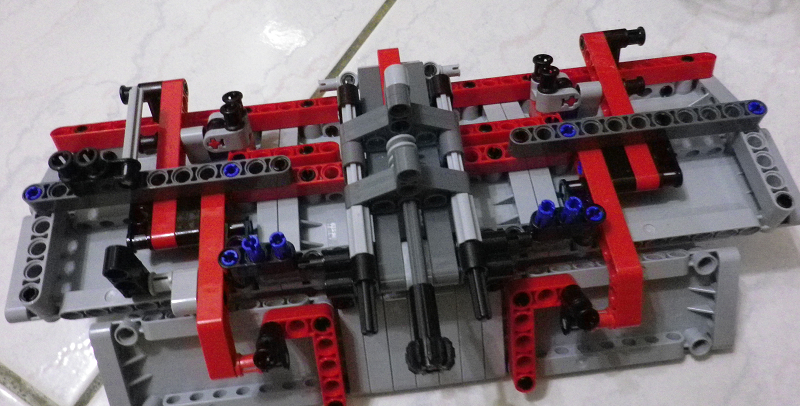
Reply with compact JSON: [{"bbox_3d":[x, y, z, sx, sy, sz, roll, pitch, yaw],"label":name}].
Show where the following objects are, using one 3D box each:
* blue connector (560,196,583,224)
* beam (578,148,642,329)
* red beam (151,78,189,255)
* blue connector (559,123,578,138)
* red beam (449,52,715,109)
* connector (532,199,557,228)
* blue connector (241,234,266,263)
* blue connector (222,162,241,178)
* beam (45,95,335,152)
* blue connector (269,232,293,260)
[{"bbox_3d":[0.052,0.005,0.200,0.006,0.019,0.006,-7,58,-2],"label":"blue connector"},{"bbox_3d":[0.068,0.008,0.216,0.008,0.020,0.065,-7,60,-2],"label":"beam"},{"bbox_3d":[-0.081,-0.016,0.232,0.008,0.007,0.071,-7,60,-2],"label":"red beam"},{"bbox_3d":[0.056,-0.019,0.224,0.006,0.019,0.006,-7,58,-2],"label":"blue connector"},{"bbox_3d":[0.067,-0.048,0.260,0.119,0.008,0.007,-7,38,-2],"label":"red beam"},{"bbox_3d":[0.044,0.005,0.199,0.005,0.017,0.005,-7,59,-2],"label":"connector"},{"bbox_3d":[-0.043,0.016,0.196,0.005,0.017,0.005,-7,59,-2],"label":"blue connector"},{"bbox_3d":[-0.055,-0.006,0.220,0.006,0.019,0.006,-7,58,-2],"label":"blue connector"},{"bbox_3d":[-0.076,-0.031,0.255,0.119,0.008,0.007,-7,38,-2],"label":"beam"},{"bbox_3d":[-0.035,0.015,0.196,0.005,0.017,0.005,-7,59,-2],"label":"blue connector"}]

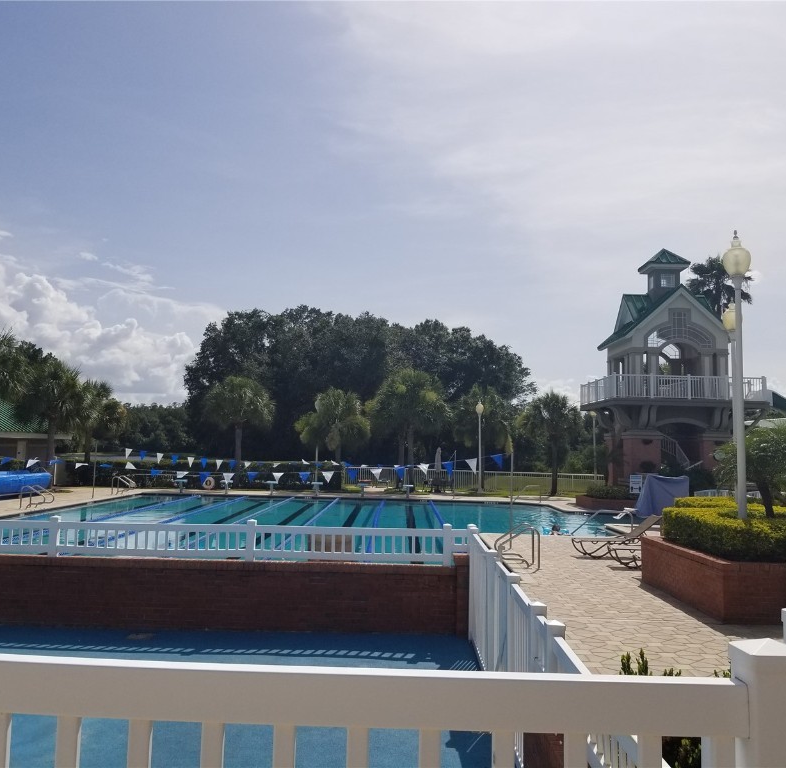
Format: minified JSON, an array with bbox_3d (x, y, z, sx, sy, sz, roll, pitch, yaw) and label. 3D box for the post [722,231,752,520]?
[{"bbox_3d":[5.307,0.123,11.778,0.430,5.040,0.430,1,-5,1],"label":"post"}]

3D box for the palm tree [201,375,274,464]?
[{"bbox_3d":[-8.663,2.650,42.517,4.124,6.160,4.124,1,-5,1],"label":"palm tree"}]

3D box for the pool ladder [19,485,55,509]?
[{"bbox_3d":[-11.970,3.816,25.883,0.860,0.791,0.560,1,-5,1],"label":"pool ladder"}]

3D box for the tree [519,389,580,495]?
[{"bbox_3d":[8.302,3.105,40.799,3.410,5.540,3.410,1,-5,1],"label":"tree"}]

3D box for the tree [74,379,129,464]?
[{"bbox_3d":[-16.339,2.606,43.110,3.130,5.850,3.130,1,-5,1],"label":"tree"}]

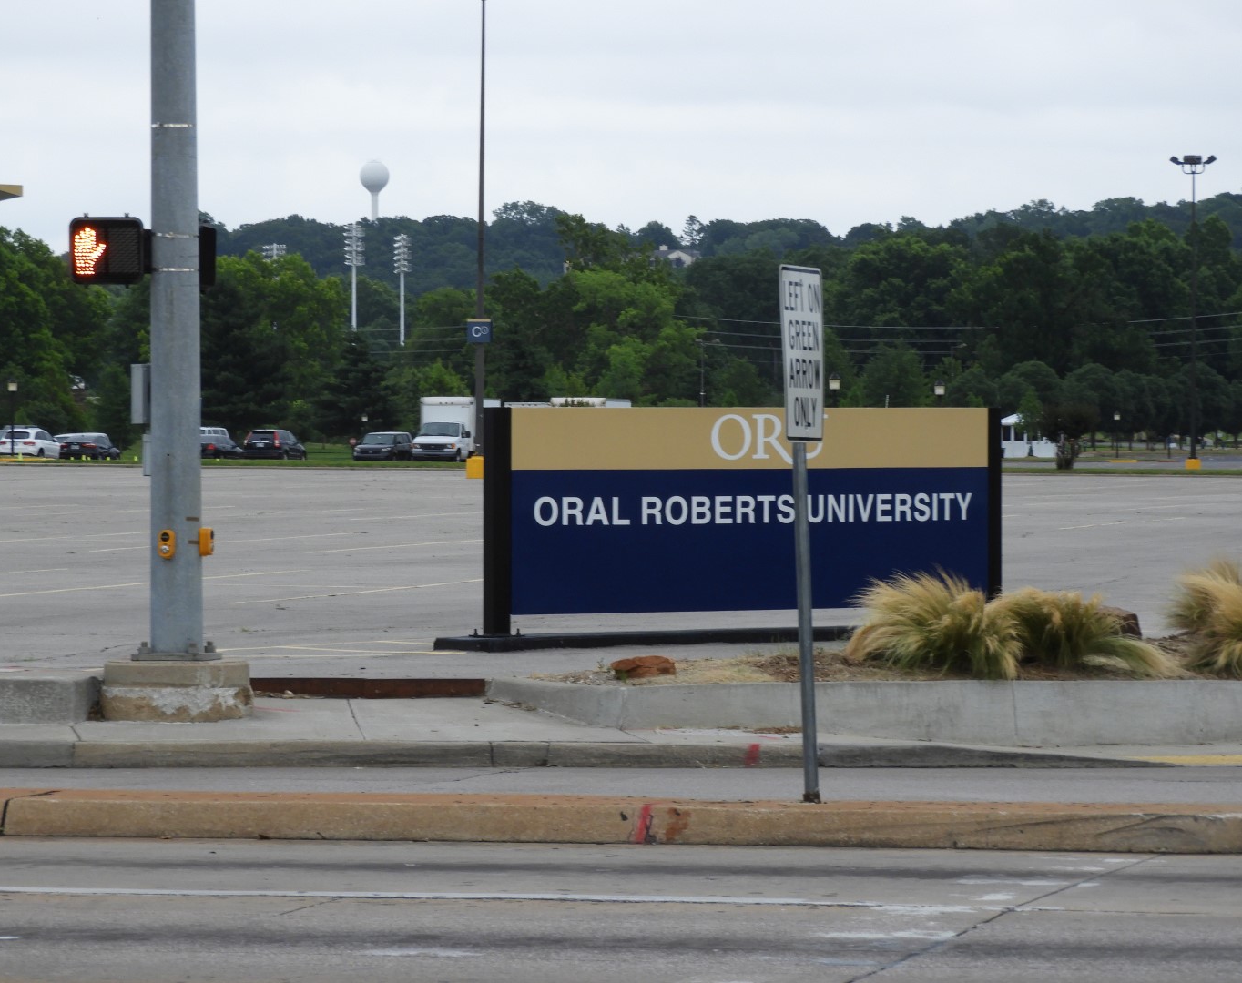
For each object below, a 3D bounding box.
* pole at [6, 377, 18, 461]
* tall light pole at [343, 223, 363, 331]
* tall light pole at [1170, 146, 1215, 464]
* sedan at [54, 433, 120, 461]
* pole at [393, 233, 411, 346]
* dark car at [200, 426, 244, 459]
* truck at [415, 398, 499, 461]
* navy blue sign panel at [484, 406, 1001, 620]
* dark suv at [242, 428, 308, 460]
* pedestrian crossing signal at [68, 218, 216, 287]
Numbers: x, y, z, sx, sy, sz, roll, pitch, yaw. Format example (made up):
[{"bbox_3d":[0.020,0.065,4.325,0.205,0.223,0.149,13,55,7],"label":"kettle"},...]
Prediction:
[{"bbox_3d":[-25.806,-3.083,273.000,0.400,3.450,0.400,0,1,0],"label":"pole"},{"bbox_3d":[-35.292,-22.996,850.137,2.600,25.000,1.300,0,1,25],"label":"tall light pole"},{"bbox_3d":[22.922,-7.203,258.000,1.850,12.600,1.700,0,1,0],"label":"tall light pole"},{"bbox_3d":[-24.980,-1.971,302.285,1.820,1.460,4.700,0,0,13],"label":"sedan"},{"bbox_3d":[-23.775,-15.814,699.923,1.500,24.390,2.200,0,0,41],"label":"pole"},{"bbox_3d":[-18.229,-2.069,289.000,1.830,1.680,4.600,0,1,12],"label":"dark car"},{"bbox_3d":[-7.702,-2.776,299.546,2.400,3.200,7.300,0,0,13],"label":"truck"},{"bbox_3d":[1.025,0.149,50.347,4.770,1.640,0.170,0,1,-33],"label":"navy blue sign panel"},{"bbox_3d":[-16.131,-2.048,300.197,1.820,1.680,4.530,0,0,13],"label":"dark suv"},{"bbox_3d":[-3.049,-1.526,41.000,0.930,0.440,0.320,0,1,0],"label":"pedestrian crossing signal"}]

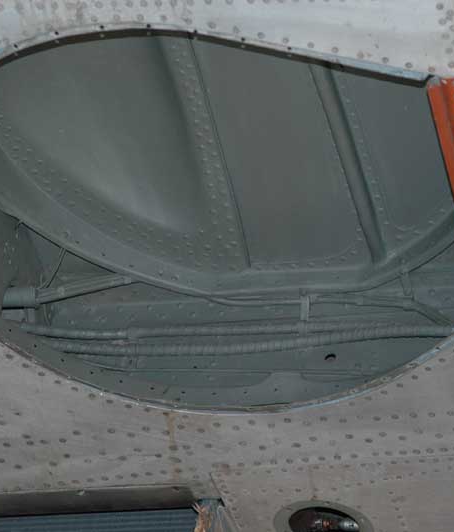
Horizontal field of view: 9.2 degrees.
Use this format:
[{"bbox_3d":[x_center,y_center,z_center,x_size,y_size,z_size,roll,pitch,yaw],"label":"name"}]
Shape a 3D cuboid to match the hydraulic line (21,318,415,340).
[{"bbox_3d":[-0.012,0.093,4.120,0.585,0.026,0.028,0,-42,15],"label":"hydraulic line"}]

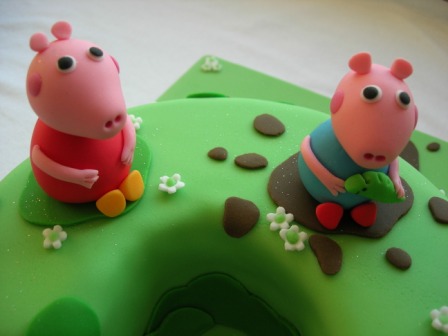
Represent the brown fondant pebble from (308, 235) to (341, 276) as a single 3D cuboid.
[{"bbox_3d":[0.045,0.037,0.213,0.011,0.003,0.021,-23,48,1],"label":"brown fondant pebble"}]

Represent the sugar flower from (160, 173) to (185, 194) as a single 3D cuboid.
[{"bbox_3d":[-0.025,0.007,0.233,0.012,0.004,0.012,1,46,-1],"label":"sugar flower"}]

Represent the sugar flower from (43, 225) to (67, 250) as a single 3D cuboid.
[{"bbox_3d":[-0.074,0.030,0.213,0.011,0.004,0.011,3,54,-3],"label":"sugar flower"}]

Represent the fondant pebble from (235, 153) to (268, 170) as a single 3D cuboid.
[{"bbox_3d":[0.013,-0.003,0.238,0.017,0.004,0.010,5,46,2],"label":"fondant pebble"}]

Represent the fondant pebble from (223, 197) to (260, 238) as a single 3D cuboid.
[{"bbox_3d":[0.008,0.021,0.214,0.016,0.004,0.019,1,64,-1],"label":"fondant pebble"}]

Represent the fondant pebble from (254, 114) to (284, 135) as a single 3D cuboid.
[{"bbox_3d":[0.024,-0.023,0.267,0.016,0.004,0.016,3,46,1],"label":"fondant pebble"}]

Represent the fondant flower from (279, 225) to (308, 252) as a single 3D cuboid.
[{"bbox_3d":[0.031,0.031,0.219,0.012,0.004,0.012,-10,55,10],"label":"fondant flower"}]

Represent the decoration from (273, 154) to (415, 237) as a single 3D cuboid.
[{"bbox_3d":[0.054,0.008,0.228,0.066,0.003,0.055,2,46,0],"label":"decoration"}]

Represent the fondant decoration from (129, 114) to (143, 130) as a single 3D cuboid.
[{"bbox_3d":[-0.050,-0.025,0.268,0.012,0.004,0.012,-2,39,2],"label":"fondant decoration"}]

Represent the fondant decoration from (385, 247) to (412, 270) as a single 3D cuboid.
[{"bbox_3d":[0.074,0.038,0.209,0.011,0.004,0.009,26,55,18],"label":"fondant decoration"}]

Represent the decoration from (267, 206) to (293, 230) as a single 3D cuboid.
[{"bbox_3d":[0.025,0.022,0.214,0.012,0.003,0.011,-2,57,2],"label":"decoration"}]

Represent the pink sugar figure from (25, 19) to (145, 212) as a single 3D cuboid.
[{"bbox_3d":[-0.058,-0.018,0.197,0.047,0.077,0.043,35,54,27],"label":"pink sugar figure"}]

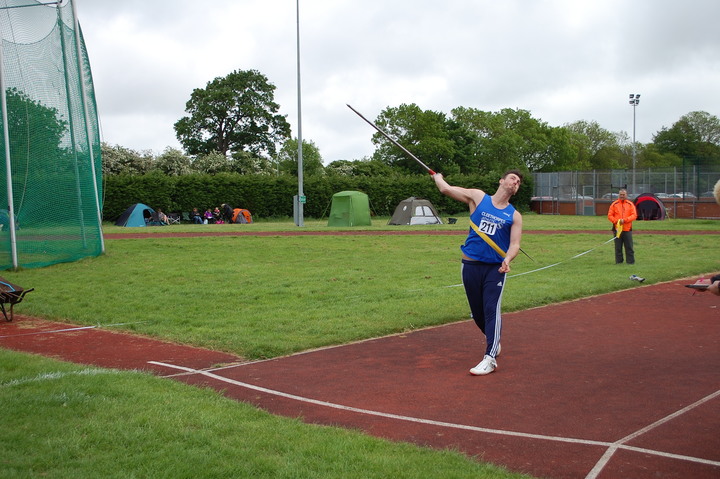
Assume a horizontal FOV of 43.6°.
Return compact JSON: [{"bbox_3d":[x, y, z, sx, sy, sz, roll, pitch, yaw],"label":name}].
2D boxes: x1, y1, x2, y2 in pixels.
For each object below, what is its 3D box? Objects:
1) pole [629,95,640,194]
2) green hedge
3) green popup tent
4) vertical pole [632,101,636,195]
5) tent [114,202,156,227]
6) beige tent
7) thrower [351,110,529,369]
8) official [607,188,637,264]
[{"bbox_3d":[28.109,-8.902,92.000,1.200,12.300,0.800,0,3,18],"label":"pole"},{"bbox_3d":[-2.900,-3.385,72.500,36.000,3.800,2.200,-1,2,-15],"label":"green hedge"},{"bbox_3d":[-0.650,-1.902,56.200,1.950,2.180,1.950,2,3,39],"label":"green popup tent"},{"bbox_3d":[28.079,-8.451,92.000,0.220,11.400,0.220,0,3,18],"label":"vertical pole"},{"bbox_3d":[-14.550,-1.631,59.300,2.600,1.550,2.200,-2,3,-30],"label":"tent"},{"bbox_3d":[3.550,-1.830,59.000,2.650,1.750,2.600,-2,3,-33],"label":"beige tent"},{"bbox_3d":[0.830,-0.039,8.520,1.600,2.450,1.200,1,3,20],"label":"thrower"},{"bbox_3d":[6.350,-0.319,21.750,0.750,1.830,0.450,0,3,16],"label":"official"}]

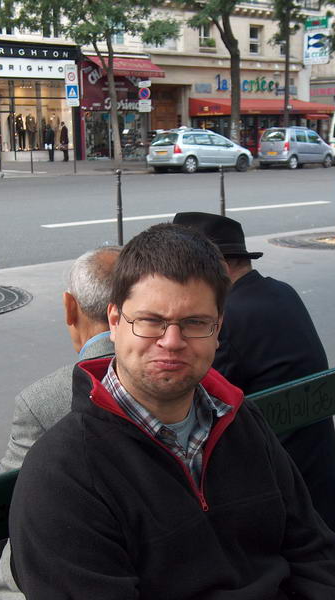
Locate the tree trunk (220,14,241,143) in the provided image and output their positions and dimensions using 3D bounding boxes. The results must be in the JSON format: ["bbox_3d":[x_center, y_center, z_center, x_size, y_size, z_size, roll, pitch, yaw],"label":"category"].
[{"bbox_3d":[2.539,-8.440,36.259,0.800,5.860,0.600,0,11,0],"label":"tree trunk"}]

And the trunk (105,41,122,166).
[{"bbox_3d":[-1.931,-6.986,32.257,0.550,4.590,0.420,0,11,0],"label":"trunk"}]

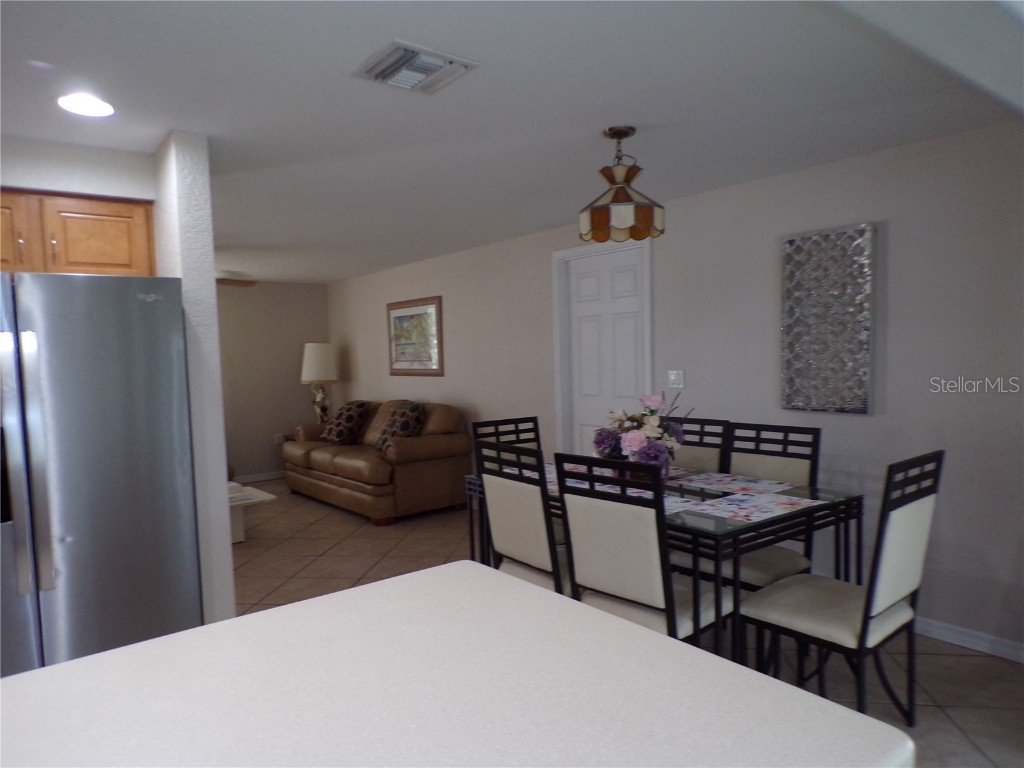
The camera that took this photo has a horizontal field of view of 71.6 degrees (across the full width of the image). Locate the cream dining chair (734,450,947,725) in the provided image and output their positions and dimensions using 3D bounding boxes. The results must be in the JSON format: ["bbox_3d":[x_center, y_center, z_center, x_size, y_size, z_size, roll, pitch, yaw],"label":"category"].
[{"bbox_3d":[1.158,0.736,2.513,0.445,1.003,0.540,-4,4,-40],"label":"cream dining chair"}]

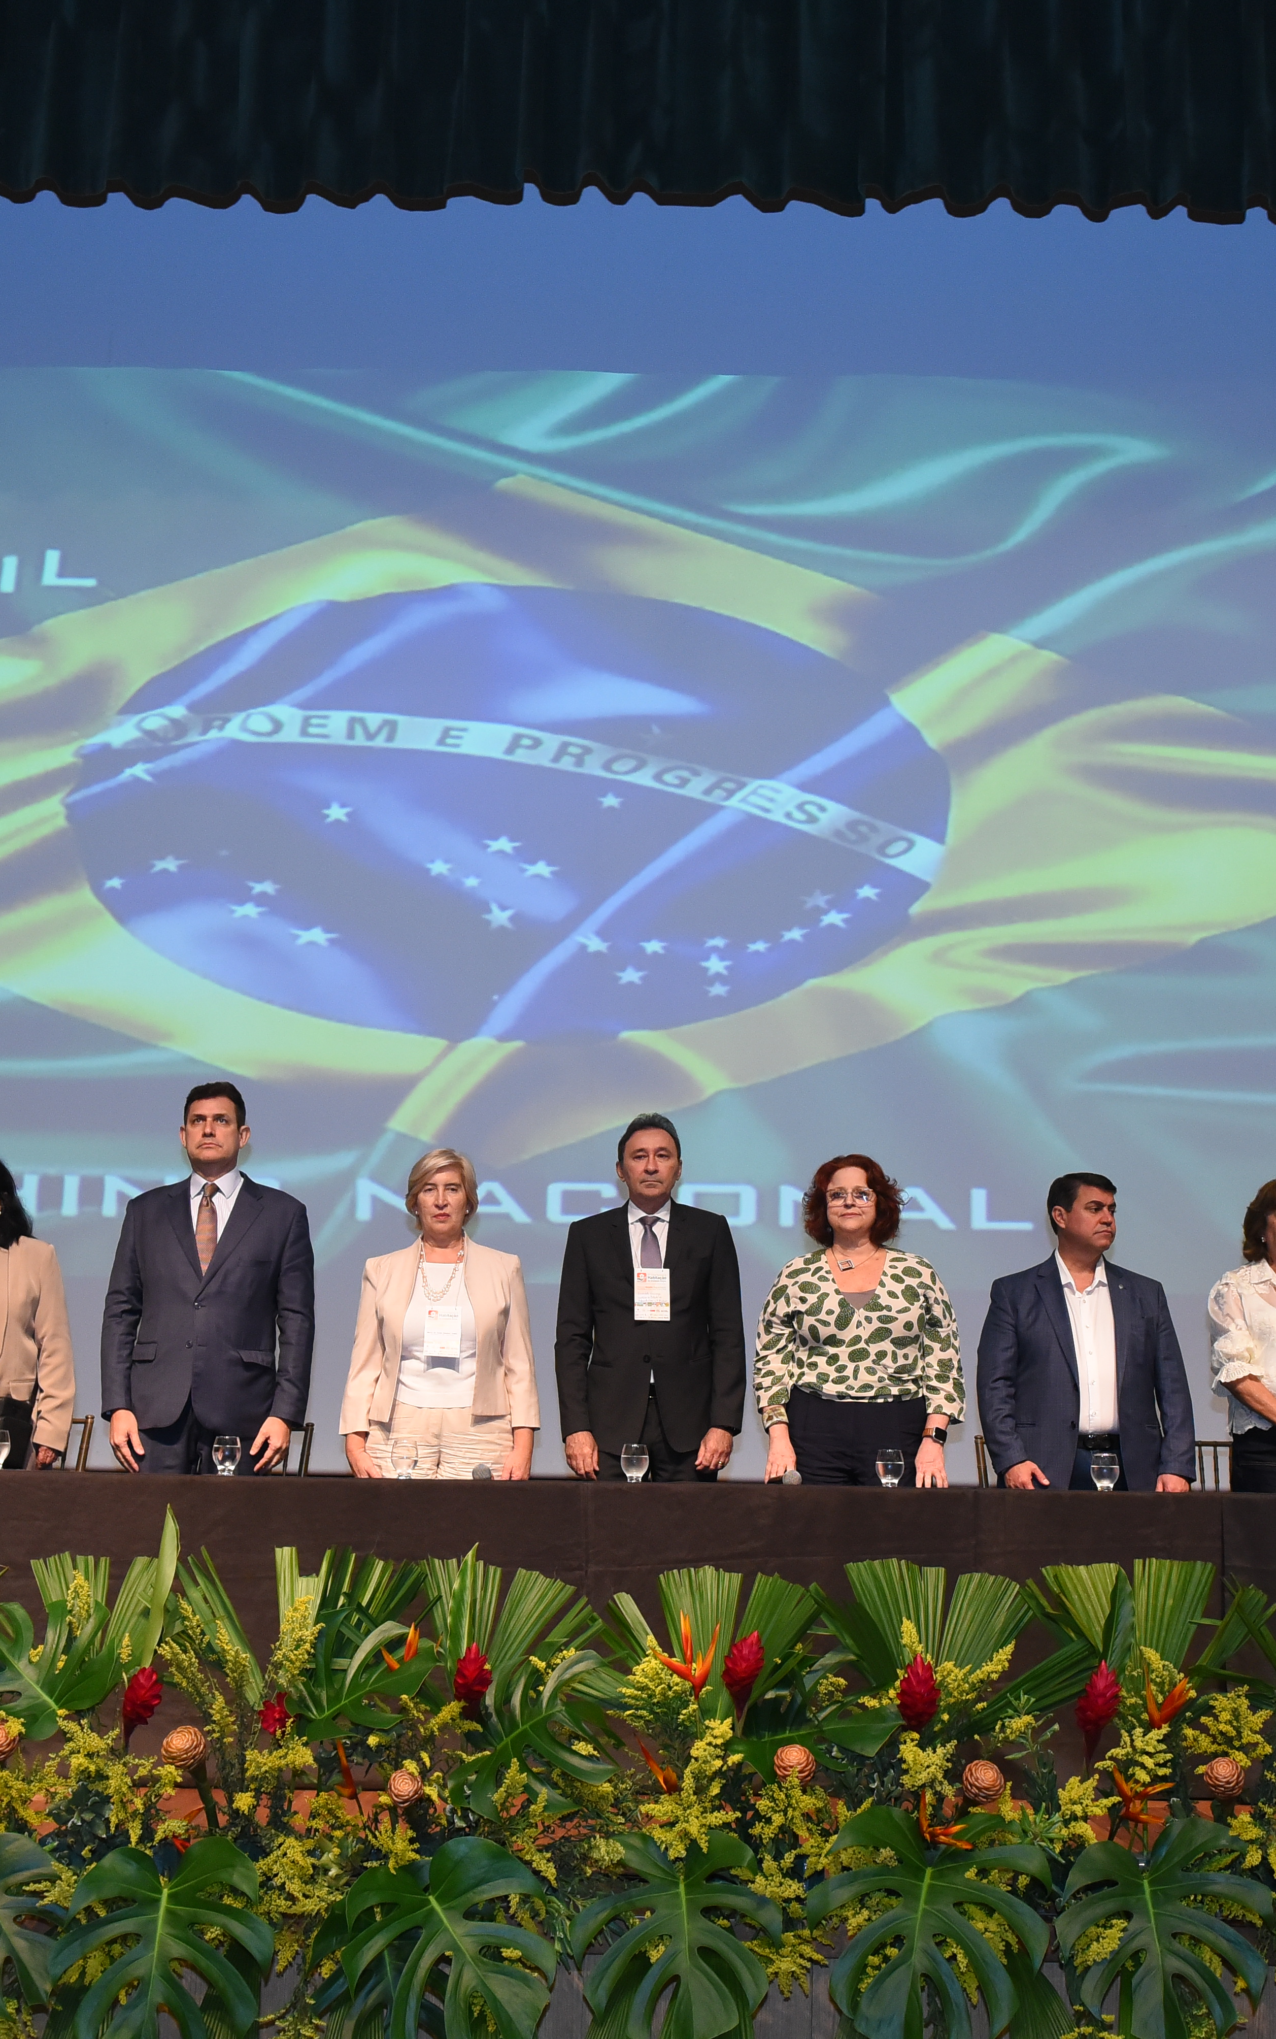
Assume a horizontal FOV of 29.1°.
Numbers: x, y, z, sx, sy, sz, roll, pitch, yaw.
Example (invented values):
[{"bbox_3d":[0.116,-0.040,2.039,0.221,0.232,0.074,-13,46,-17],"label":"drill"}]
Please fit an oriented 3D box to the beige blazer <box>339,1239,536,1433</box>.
[{"bbox_3d":[-0.538,0.849,6.610,0.520,0.530,0.300,2,-11,-3],"label":"beige blazer"}]

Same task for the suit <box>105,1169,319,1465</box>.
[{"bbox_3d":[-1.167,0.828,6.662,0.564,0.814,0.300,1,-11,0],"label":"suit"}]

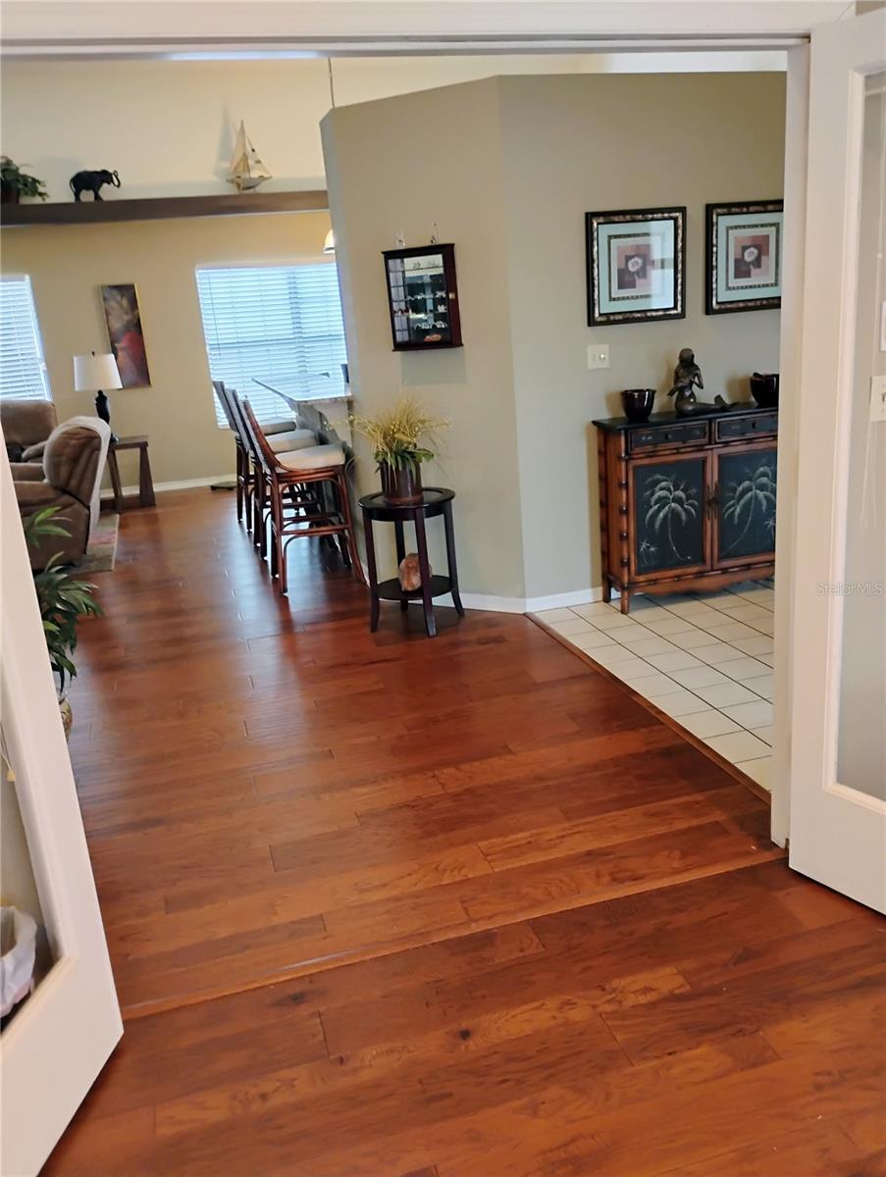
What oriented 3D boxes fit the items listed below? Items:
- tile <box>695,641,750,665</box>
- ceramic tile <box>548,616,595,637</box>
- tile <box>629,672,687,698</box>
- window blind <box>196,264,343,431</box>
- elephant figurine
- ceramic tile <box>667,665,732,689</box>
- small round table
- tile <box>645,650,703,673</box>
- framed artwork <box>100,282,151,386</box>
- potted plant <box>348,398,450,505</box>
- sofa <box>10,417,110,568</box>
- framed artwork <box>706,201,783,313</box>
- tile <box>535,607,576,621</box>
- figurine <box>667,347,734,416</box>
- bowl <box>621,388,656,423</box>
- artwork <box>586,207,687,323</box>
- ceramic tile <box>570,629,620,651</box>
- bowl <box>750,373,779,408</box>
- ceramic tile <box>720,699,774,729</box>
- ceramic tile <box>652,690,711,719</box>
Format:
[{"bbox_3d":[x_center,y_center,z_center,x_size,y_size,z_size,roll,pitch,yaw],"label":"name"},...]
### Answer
[{"bbox_3d":[1.205,0.289,4.204,0.205,0.010,0.205,-9,17,-14],"label":"tile"},{"bbox_3d":[0.626,0.188,4.587,0.193,0.010,0.202,-9,17,-13],"label":"ceramic tile"},{"bbox_3d":[0.843,0.392,3.823,0.193,0.010,0.202,-9,17,-13],"label":"tile"},{"bbox_3d":[-1.485,-2.494,9.707,1.780,1.540,0.060,-8,16,-14],"label":"window blind"},{"bbox_3d":[-3.224,-3.735,8.854,0.447,0.275,0.160,-8,16,-14],"label":"elephant figurine"},{"bbox_3d":[1.061,0.373,3.962,0.205,0.010,0.205,-9,17,-14],"label":"ceramic tile"},{"bbox_3d":[-0.153,-0.136,4.739,0.480,0.650,0.480,-4,16,1],"label":"small round table"},{"bbox_3d":[0.982,0.311,4.061,0.201,0.010,0.202,-9,17,-13],"label":"tile"},{"bbox_3d":[-3.070,-2.434,9.251,0.315,0.970,0.035,-8,16,-14],"label":"framed artwork"},{"bbox_3d":[-0.201,-0.673,4.636,0.470,0.510,0.430,-9,17,-14],"label":"potted plant"},{"bbox_3d":[-2.881,-0.726,6.881,0.980,1.000,0.970,-9,17,-14],"label":"sofa"},{"bbox_3d":[1.541,-1.652,4.745,0.513,0.512,0.030,-9,17,-14],"label":"framed artwork"},{"bbox_3d":[0.584,0.141,4.810,0.177,0.010,0.204,-8,16,-14],"label":"tile"},{"bbox_3d":[1.232,-1.003,4.592,0.360,0.306,0.165,-9,17,-13],"label":"figurine"},{"bbox_3d":[0.933,-0.877,4.542,0.168,0.140,0.168,-4,16,1],"label":"bowl"},{"bbox_3d":[0.934,-1.551,4.589,0.513,0.512,0.030,-9,17,-14],"label":"artwork"},{"bbox_3d":[0.680,0.239,4.396,0.193,0.010,0.202,-9,17,-13],"label":"ceramic tile"},{"bbox_3d":[1.602,-0.979,4.703,0.168,0.142,0.168,-4,16,1],"label":"bowl"},{"bbox_3d":[1.175,0.478,3.584,0.205,0.010,0.205,-9,17,-14],"label":"ceramic tile"},{"bbox_3d":[0.912,0.445,3.653,0.177,0.010,0.203,-8,16,-14],"label":"ceramic tile"}]

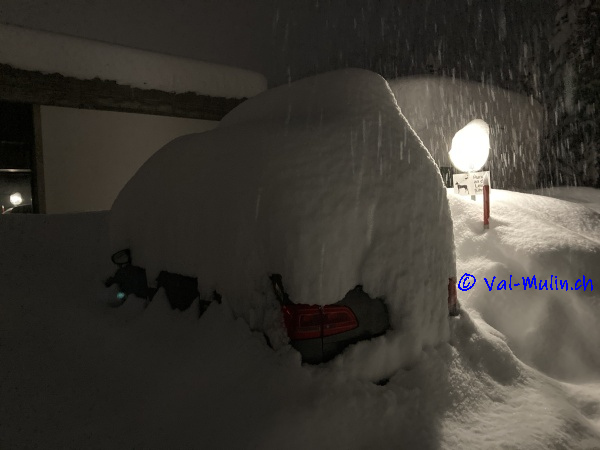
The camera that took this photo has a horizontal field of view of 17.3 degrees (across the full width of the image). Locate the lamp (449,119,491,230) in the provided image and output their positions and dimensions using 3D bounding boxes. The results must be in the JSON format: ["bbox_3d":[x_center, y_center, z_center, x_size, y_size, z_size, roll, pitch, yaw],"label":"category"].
[{"bbox_3d":[1.716,-0.511,20.000,0.420,1.150,0.350,0,6,11],"label":"lamp"}]

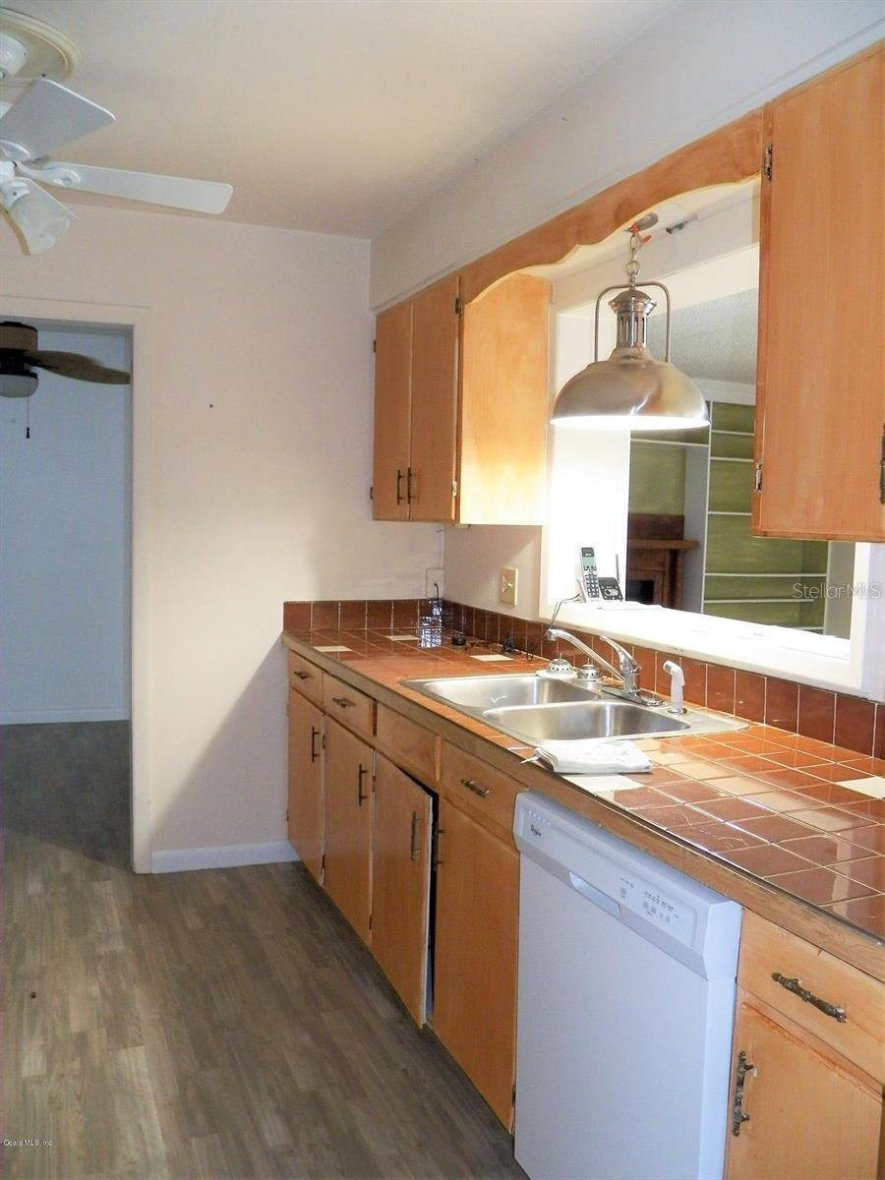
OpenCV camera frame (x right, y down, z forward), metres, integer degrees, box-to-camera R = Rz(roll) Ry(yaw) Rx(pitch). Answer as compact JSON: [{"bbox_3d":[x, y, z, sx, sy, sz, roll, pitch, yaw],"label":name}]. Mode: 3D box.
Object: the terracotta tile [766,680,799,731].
[{"bbox_3d":[0.789,0.268,2.211,0.010,0.112,0.106,-1,5,-23],"label":"terracotta tile"}]

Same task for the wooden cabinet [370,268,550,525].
[{"bbox_3d":[0.031,-0.645,3.423,0.314,0.799,0.814,-1,5,-24],"label":"wooden cabinet"}]

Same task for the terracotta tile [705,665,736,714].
[{"bbox_3d":[0.704,0.250,2.406,0.010,0.112,0.106,-1,5,-23],"label":"terracotta tile"}]

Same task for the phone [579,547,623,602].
[{"bbox_3d":[0.541,-0.051,3.250,0.137,0.178,0.110,0,5,-12],"label":"phone"}]

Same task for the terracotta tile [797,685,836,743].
[{"bbox_3d":[0.831,0.277,2.113,0.010,0.112,0.106,-1,5,-23],"label":"terracotta tile"}]

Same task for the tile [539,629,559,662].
[{"bbox_3d":[0.366,0.179,3.190,0.010,0.112,0.106,-1,5,-23],"label":"tile"}]

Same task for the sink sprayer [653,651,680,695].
[{"bbox_3d":[0.582,0.239,2.411,0.070,0.133,0.045,-1,5,-18],"label":"sink sprayer"}]

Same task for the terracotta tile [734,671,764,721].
[{"bbox_3d":[0.747,0.259,2.309,0.010,0.112,0.106,-1,5,-23],"label":"terracotta tile"}]

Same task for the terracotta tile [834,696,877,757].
[{"bbox_3d":[0.857,0.280,1.979,0.010,0.110,0.101,-1,5,-24],"label":"terracotta tile"}]

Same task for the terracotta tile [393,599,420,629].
[{"bbox_3d":[-0.150,0.097,3.866,0.109,0.110,0.010,-1,5,-24],"label":"terracotta tile"}]

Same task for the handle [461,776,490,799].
[{"bbox_3d":[0.070,0.437,2.113,0.027,0.019,0.120,-1,5,-24],"label":"handle"}]

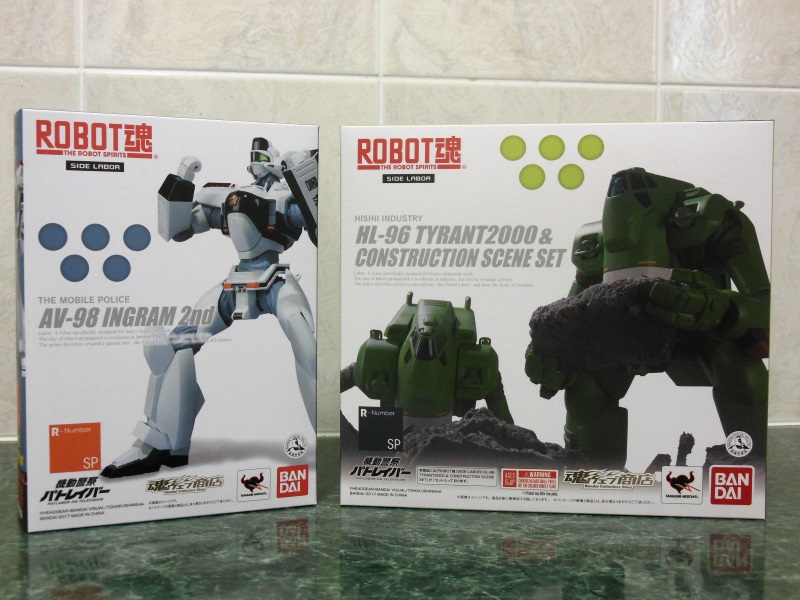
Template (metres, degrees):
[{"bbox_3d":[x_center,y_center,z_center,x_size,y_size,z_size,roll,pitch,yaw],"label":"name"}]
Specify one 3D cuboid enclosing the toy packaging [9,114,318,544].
[{"bbox_3d":[-0.116,0.008,0.499,0.139,0.191,0.054,-1,3,-25],"label":"toy packaging"}]

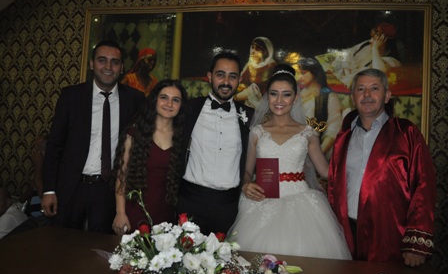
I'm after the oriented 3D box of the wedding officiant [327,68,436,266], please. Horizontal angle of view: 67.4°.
[{"bbox_3d":[0.759,0.480,1.634,0.550,1.660,0.420,2,-3,31],"label":"wedding officiant"}]

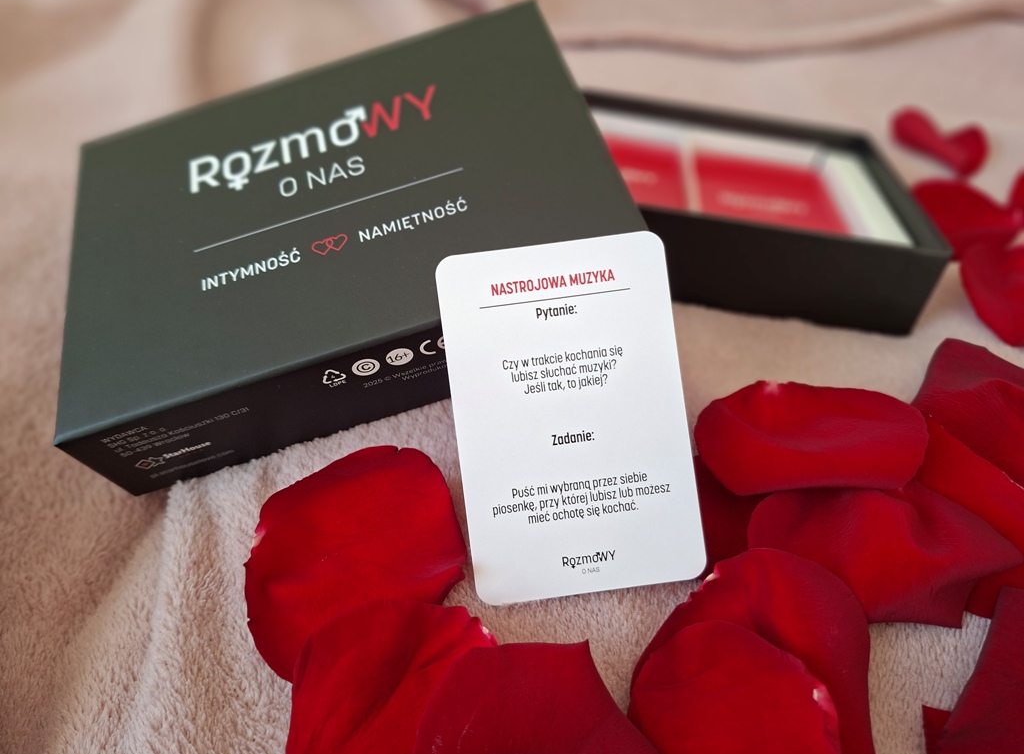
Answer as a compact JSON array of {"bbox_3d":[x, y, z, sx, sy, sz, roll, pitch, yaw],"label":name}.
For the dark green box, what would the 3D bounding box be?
[{"bbox_3d":[-0.053,-0.048,0.224,0.167,0.036,0.120,-17,60,1],"label":"dark green box"}]

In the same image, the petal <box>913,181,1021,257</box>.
[{"bbox_3d":[0.180,-0.063,0.272,0.048,0.014,0.038,3,43,5],"label":"petal"}]

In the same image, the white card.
[{"bbox_3d":[0.015,0.010,0.176,0.060,0.091,0.001,-7,-1,-1],"label":"white card"}]

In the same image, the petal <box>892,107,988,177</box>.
[{"bbox_3d":[0.205,-0.112,0.326,0.042,0.018,0.032,5,43,7],"label":"petal"}]

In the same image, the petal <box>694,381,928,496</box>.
[{"bbox_3d":[0.084,0.018,0.191,0.062,0.014,0.033,1,42,5],"label":"petal"}]

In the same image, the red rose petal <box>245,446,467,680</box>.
[{"bbox_3d":[-0.040,0.049,0.177,0.055,0.014,0.060,-7,49,-2],"label":"red rose petal"}]

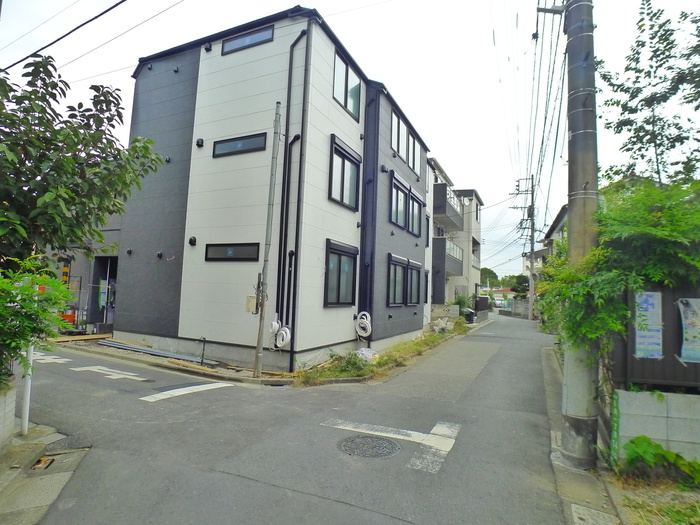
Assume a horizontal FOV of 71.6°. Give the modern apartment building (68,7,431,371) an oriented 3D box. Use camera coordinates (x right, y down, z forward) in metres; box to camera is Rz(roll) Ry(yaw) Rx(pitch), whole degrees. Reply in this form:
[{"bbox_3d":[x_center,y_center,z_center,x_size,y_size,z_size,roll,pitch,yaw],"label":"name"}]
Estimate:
[{"bbox_3d":[-1.393,-1.258,18.536,6.900,8.450,14.350,1,-5,21],"label":"modern apartment building"}]

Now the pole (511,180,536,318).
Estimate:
[{"bbox_3d":[15.015,-1.212,42.000,2.100,12.376,0.700,1,-5,21],"label":"pole"}]

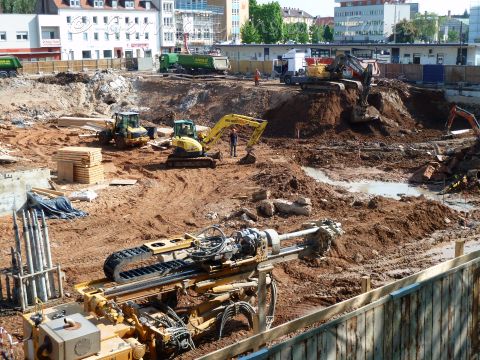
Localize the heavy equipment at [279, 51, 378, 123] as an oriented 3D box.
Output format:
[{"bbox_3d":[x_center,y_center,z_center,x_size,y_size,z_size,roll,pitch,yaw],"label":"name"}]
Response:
[{"bbox_3d":[9.014,-8.341,59.700,8.000,5.900,3.000,9,15,41],"label":"heavy equipment"}]

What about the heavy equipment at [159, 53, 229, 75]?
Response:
[{"bbox_3d":[-5.674,-14.340,83.000,9.200,3.100,2.550,7,14,34],"label":"heavy equipment"}]

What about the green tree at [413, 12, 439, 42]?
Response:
[{"bbox_3d":[44.672,-34.616,161.149,6.300,11.530,6.300,-1,11,0],"label":"green tree"}]

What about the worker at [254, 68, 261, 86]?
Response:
[{"bbox_3d":[1.788,-10.441,68.000,0.450,1.780,0.600,0,12,6],"label":"worker"}]

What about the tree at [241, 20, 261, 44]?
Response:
[{"bbox_3d":[2.355,-29.990,145.968,4.400,9.710,4.400,-1,11,0],"label":"tree"}]

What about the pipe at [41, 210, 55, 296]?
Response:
[{"bbox_3d":[-5.514,2.118,19.195,0.140,2.540,0.140,-5,9,1],"label":"pipe"}]

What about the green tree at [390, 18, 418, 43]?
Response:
[{"bbox_3d":[38.378,-32.700,155.999,6.500,10.020,6.500,-1,11,0],"label":"green tree"}]

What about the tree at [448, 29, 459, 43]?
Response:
[{"bbox_3d":[52.980,-33.750,165.774,2.500,7.770,2.500,-1,11,0],"label":"tree"}]

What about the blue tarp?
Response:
[{"bbox_3d":[-7.778,1.024,28.518,2.600,0.720,1.500,-2,12,-6],"label":"blue tarp"}]

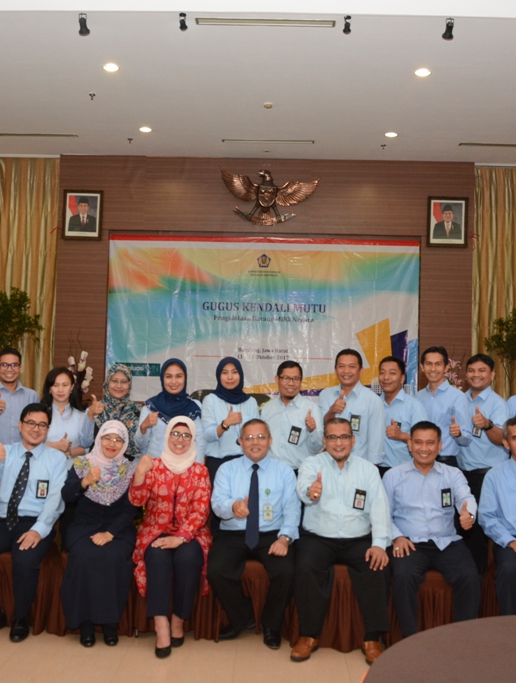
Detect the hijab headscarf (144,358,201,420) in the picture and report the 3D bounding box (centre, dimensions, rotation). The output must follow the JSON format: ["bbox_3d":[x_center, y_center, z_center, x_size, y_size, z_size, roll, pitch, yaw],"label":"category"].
[{"bbox_3d":[-0.586,0.339,5.200,0.390,0.450,0.300,2,-2,-8],"label":"hijab headscarf"}]

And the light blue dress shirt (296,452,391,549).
[{"bbox_3d":[0.485,0.902,4.360,0.530,0.530,0.410,1,-2,5],"label":"light blue dress shirt"}]

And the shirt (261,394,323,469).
[{"bbox_3d":[0.211,0.590,4.980,0.430,0.520,0.320,1,-2,6],"label":"shirt"}]

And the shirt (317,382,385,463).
[{"bbox_3d":[0.602,0.540,5.000,0.450,0.560,0.320,1,-2,9],"label":"shirt"}]

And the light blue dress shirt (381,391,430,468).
[{"bbox_3d":[0.966,0.584,5.100,0.410,0.550,0.300,1,-2,22],"label":"light blue dress shirt"}]

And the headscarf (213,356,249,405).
[{"bbox_3d":[-0.175,0.256,4.970,0.240,0.310,0.250,1,-2,0],"label":"headscarf"}]

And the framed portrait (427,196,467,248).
[{"bbox_3d":[2.183,-1.377,8.850,0.470,0.590,0.040,2,-2,2],"label":"framed portrait"}]

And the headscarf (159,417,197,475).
[{"bbox_3d":[-0.451,0.593,4.380,0.220,0.335,0.260,1,-2,-3],"label":"headscarf"}]

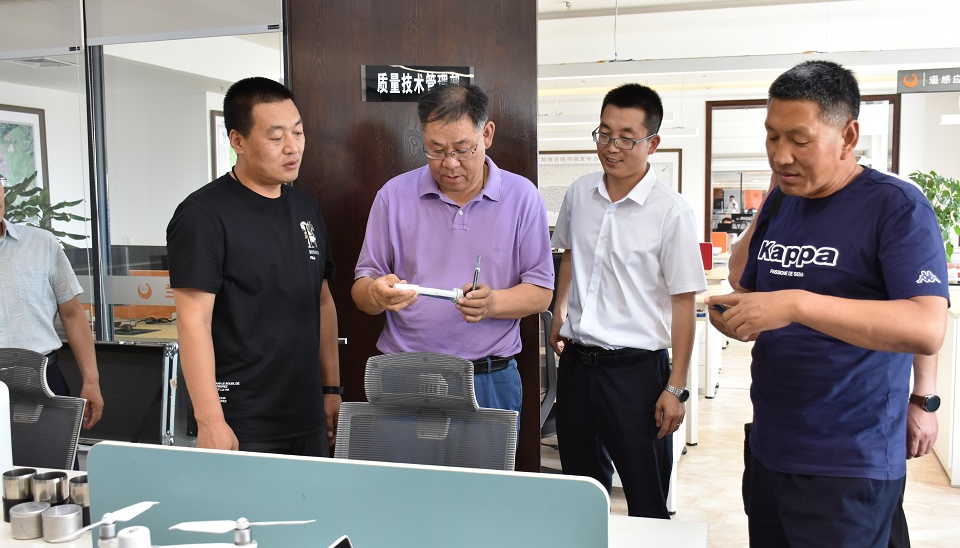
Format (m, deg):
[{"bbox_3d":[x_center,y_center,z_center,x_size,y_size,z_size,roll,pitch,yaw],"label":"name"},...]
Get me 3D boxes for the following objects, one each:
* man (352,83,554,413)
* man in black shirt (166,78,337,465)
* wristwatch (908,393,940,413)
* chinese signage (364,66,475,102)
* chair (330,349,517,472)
[{"bbox_3d":[-0.066,0.377,2.393,0.530,1.737,0.460,0,4,2],"label":"man"},{"bbox_3d":[-0.607,0.359,2.469,0.320,1.769,0.480,3,6,42],"label":"man in black shirt"},{"bbox_3d":[1.227,0.355,2.500,0.068,0.046,0.060,-1,4,-10],"label":"wristwatch"},{"bbox_3d":[-0.201,-0.613,2.930,0.363,0.118,0.015,-1,4,-2],"label":"chinese signage"},{"bbox_3d":[-0.192,0.745,2.067,0.600,1.054,0.620,1,5,16],"label":"chair"}]

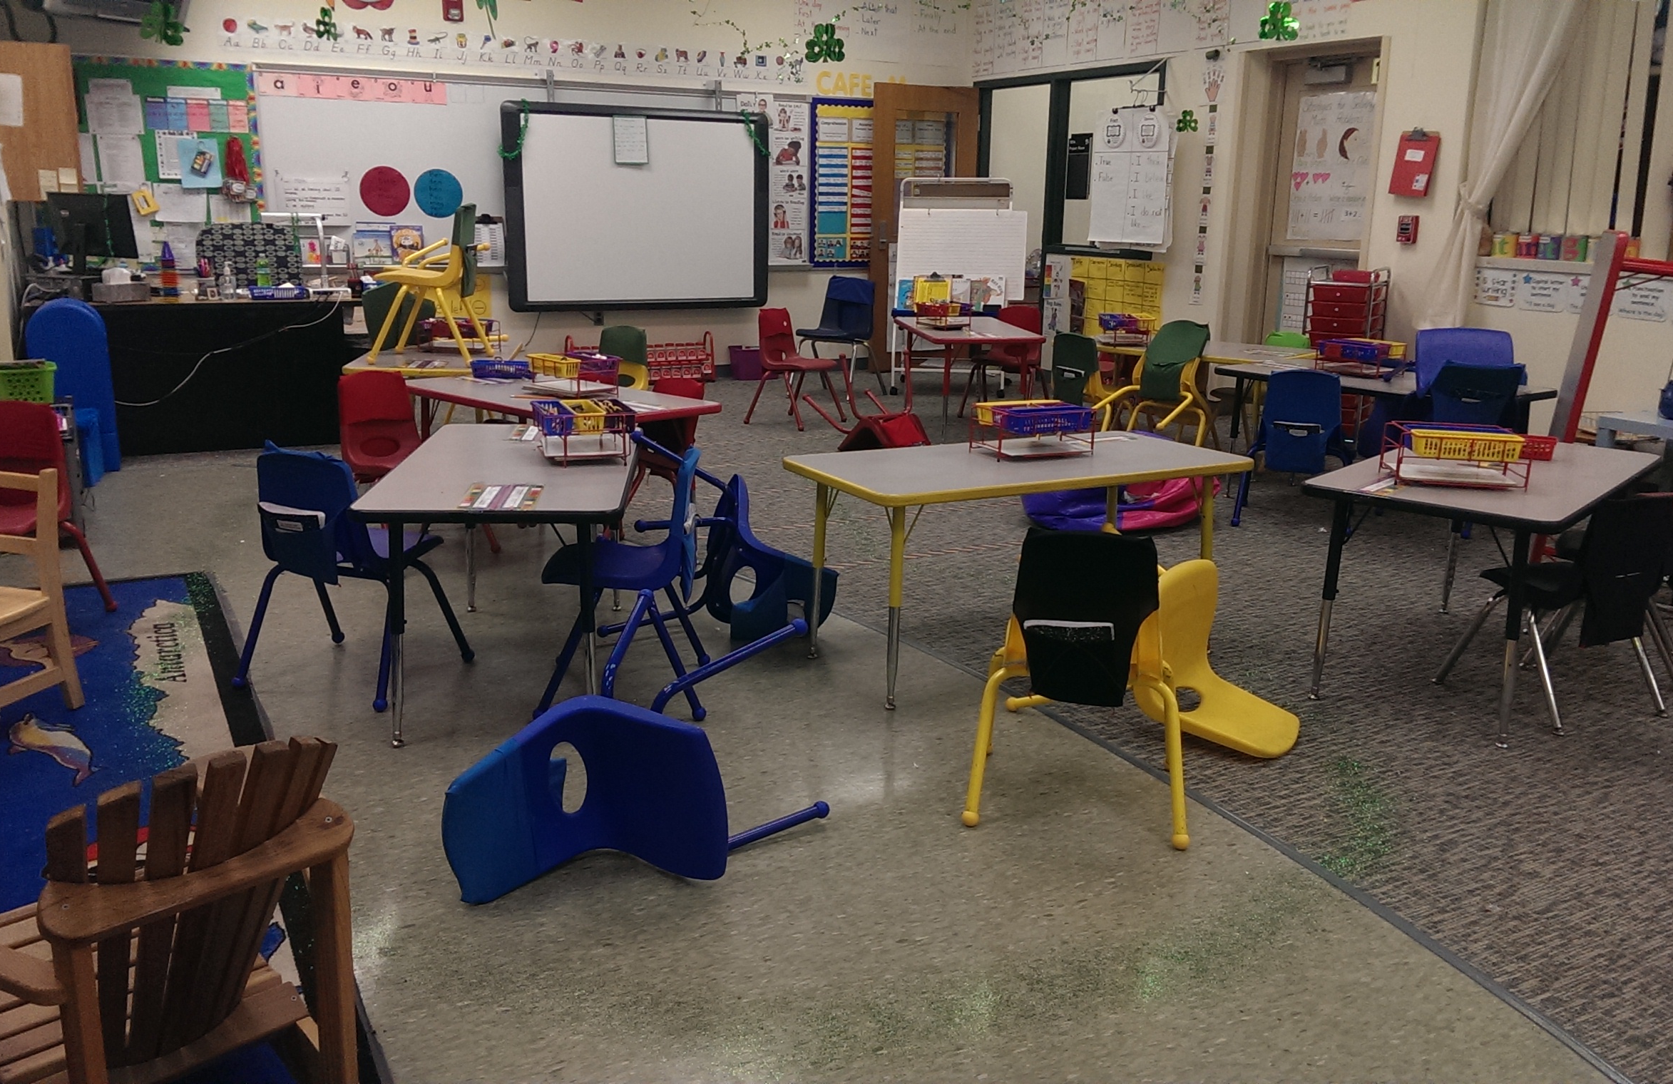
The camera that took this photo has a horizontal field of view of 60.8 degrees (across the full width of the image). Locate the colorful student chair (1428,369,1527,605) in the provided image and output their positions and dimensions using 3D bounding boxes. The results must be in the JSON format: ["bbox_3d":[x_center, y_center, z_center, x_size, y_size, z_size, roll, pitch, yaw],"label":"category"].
[{"bbox_3d":[2.426,-0.345,5.463,0.430,0.670,0.450,13,18,41],"label":"colorful student chair"}]

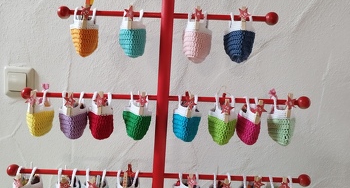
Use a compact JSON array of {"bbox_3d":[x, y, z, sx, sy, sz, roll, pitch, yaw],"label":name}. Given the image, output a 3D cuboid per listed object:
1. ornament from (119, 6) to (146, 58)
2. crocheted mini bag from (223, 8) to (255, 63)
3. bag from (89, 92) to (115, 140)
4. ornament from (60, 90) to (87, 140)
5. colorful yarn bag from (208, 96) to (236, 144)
[{"bbox_3d":[-0.082,-0.119,0.647,0.052,0.095,0.050,2,11,-4],"label":"ornament"},{"bbox_3d":[0.124,-0.111,0.645,0.056,0.101,0.052,2,11,-3],"label":"crocheted mini bag"},{"bbox_3d":[-0.148,0.044,0.678,0.051,0.096,0.050,2,11,-7],"label":"bag"},{"bbox_3d":[-0.209,0.045,0.694,0.057,0.101,0.052,2,11,-3],"label":"ornament"},{"bbox_3d":[0.100,0.055,0.709,0.058,0.110,0.052,1,11,-8],"label":"colorful yarn bag"}]

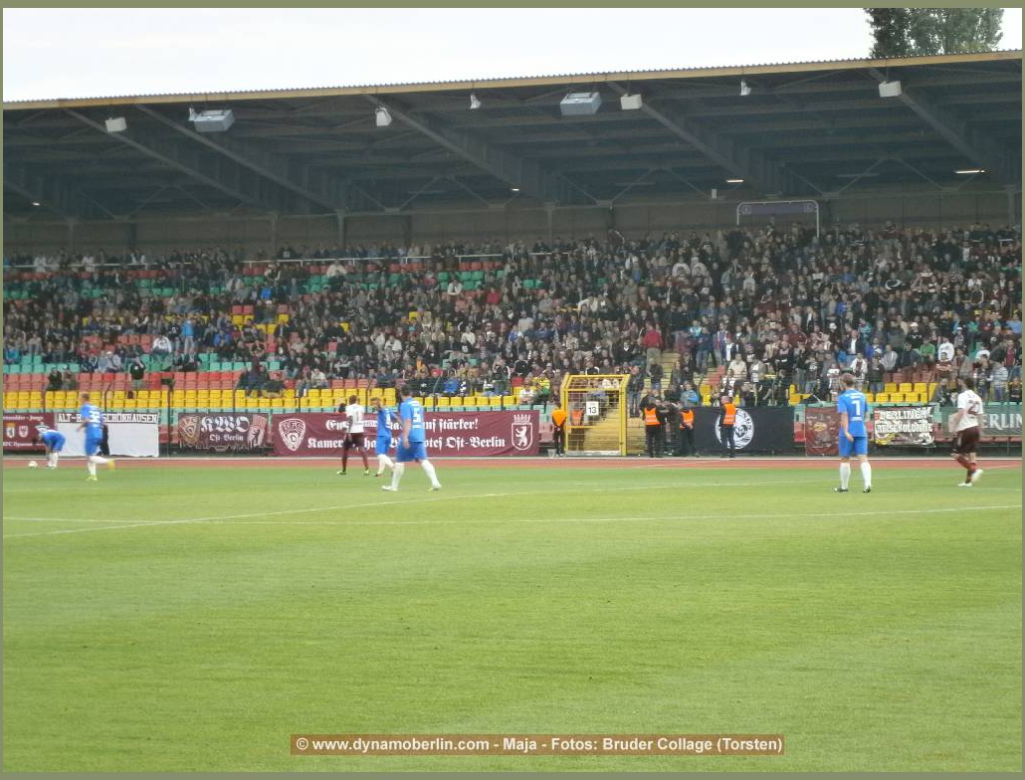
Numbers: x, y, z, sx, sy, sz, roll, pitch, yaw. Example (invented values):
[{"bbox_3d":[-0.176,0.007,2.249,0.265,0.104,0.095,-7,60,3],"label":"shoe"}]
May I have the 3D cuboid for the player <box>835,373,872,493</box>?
[{"bbox_3d":[5.102,0.644,49.712,0.480,1.786,0.360,0,0,-22],"label":"player"}]

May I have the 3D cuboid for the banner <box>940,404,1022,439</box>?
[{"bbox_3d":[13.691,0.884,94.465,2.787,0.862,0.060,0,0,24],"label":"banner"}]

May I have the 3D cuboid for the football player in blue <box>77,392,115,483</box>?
[{"bbox_3d":[-8.242,0.926,65.800,0.720,1.733,0.520,-1,0,38],"label":"football player in blue"}]

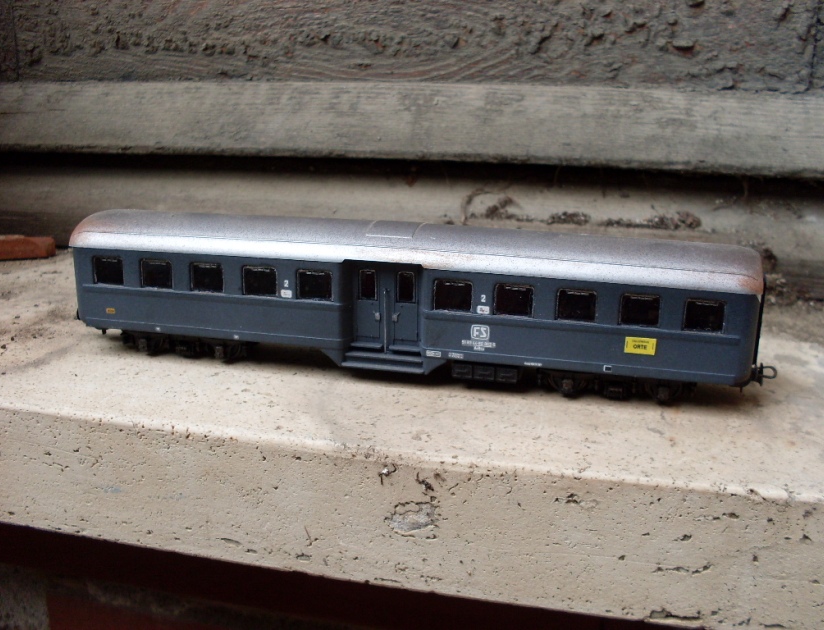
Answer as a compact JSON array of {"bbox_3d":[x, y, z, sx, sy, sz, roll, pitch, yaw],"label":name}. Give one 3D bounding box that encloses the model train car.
[{"bbox_3d":[-0.005,-0.005,0.286,0.225,0.046,0.034,5,15,13],"label":"model train car"}]

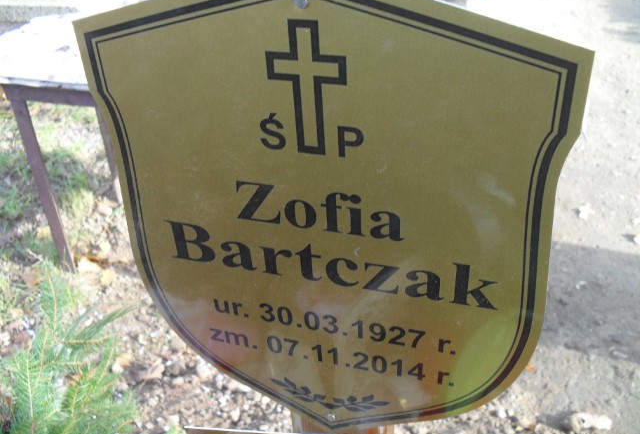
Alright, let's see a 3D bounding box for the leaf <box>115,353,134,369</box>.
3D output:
[{"bbox_3d":[-0.425,0.315,1.412,0.043,0.017,0.037,-4,34,0],"label":"leaf"}]

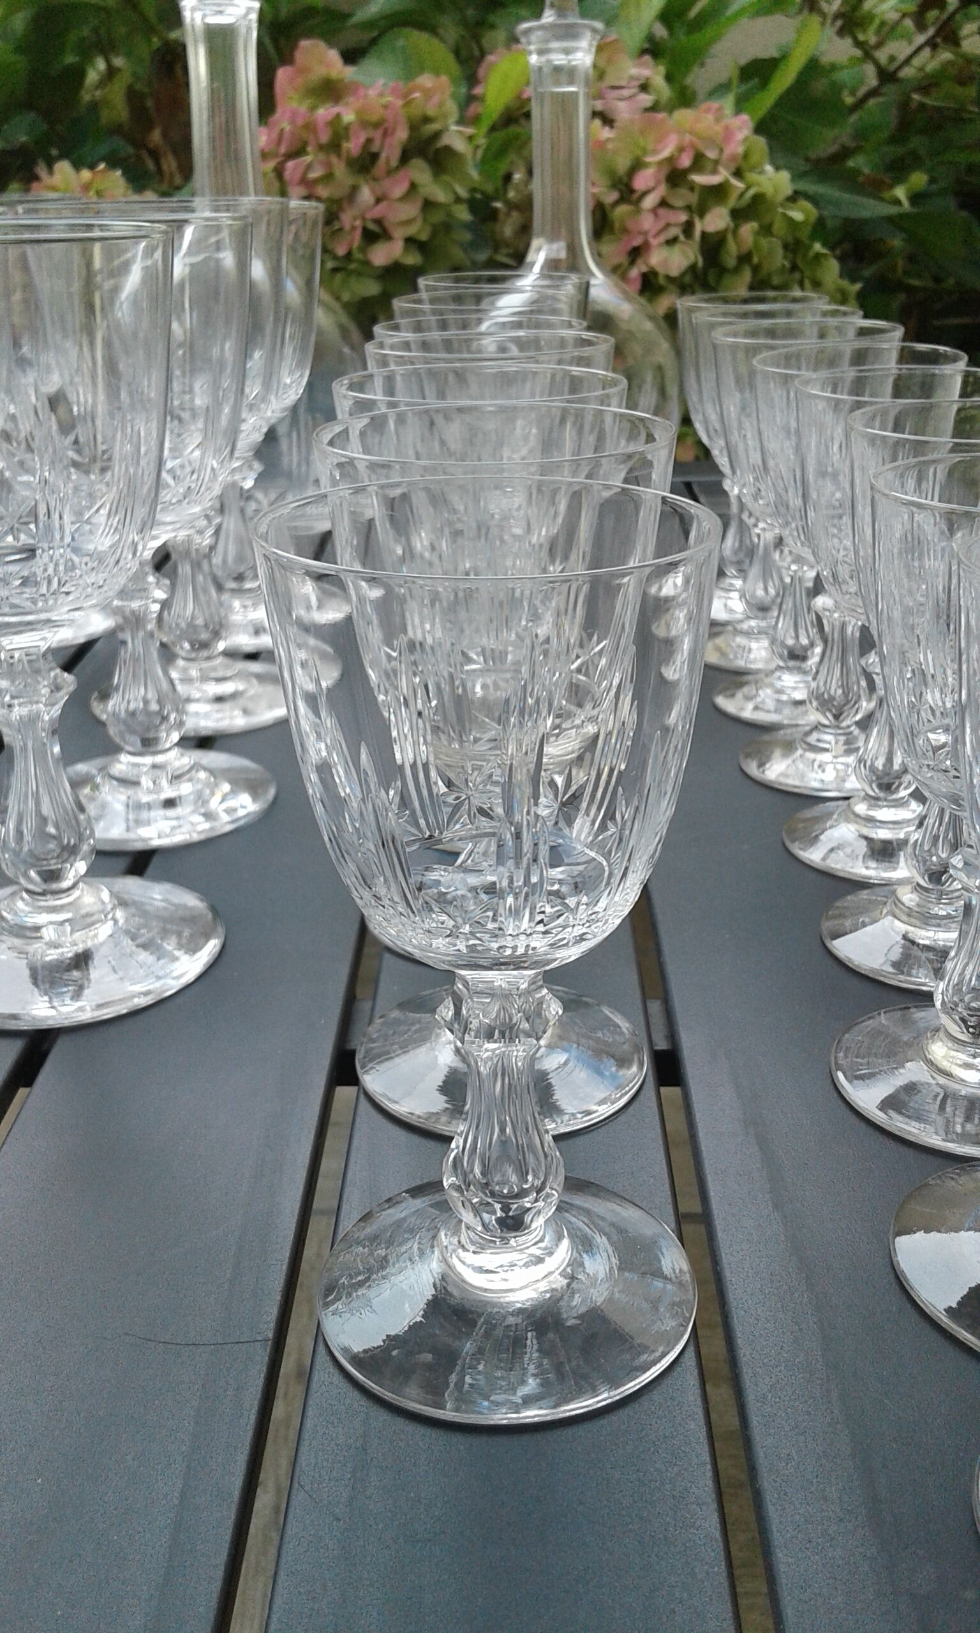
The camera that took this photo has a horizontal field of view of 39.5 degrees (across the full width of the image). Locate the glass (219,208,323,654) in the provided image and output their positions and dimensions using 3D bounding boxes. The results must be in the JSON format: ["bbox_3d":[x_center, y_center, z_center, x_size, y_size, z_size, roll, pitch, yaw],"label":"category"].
[{"bbox_3d":[-0.111,-0.165,0.581,0.091,0.175,0.091,-1,26,0],"label":"glass"}]

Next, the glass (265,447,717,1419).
[{"bbox_3d":[0.001,0.022,0.224,0.067,0.142,0.067,-1,26,0],"label":"glass"}]

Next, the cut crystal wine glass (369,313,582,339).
[{"bbox_3d":[-0.002,-0.087,0.453,0.067,0.142,0.067,-1,26,0],"label":"cut crystal wine glass"}]

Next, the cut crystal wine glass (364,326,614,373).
[{"bbox_3d":[0.001,-0.061,0.399,0.067,0.142,0.067,-1,26,0],"label":"cut crystal wine glass"}]

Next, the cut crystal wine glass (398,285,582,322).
[{"bbox_3d":[0.002,-0.111,0.502,0.067,0.142,0.067,-1,26,0],"label":"cut crystal wine glass"}]

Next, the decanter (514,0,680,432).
[{"bbox_3d":[0.041,-0.329,0.763,0.149,0.309,0.149,-1,26,0],"label":"decanter"}]

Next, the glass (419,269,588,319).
[{"bbox_3d":[0.007,-0.145,0.574,0.067,0.142,0.067,-1,26,0],"label":"glass"}]

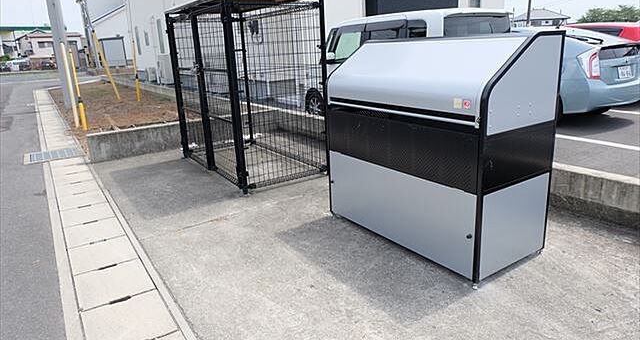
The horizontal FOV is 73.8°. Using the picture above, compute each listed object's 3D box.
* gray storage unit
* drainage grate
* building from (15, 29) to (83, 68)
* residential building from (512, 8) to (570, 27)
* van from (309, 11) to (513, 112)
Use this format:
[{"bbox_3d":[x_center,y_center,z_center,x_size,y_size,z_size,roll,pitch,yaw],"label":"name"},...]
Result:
[{"bbox_3d":[0.753,-0.199,2.999,0.680,1.388,1.398,-13,19,-32],"label":"gray storage unit"},{"bbox_3d":[-4.071,-0.205,6.484,0.670,0.050,0.780,-13,18,-31],"label":"drainage grate"},{"bbox_3d":[-46.215,-20.507,72.992,8.800,7.000,8.000,-12,18,-30],"label":"building"},{"bbox_3d":[43.096,-27.442,81.993,9.500,7.000,9.000,5,18,27],"label":"residential building"},{"bbox_3d":[1.104,-1.611,6.838,1.480,1.640,3.400,-12,18,-30],"label":"van"}]

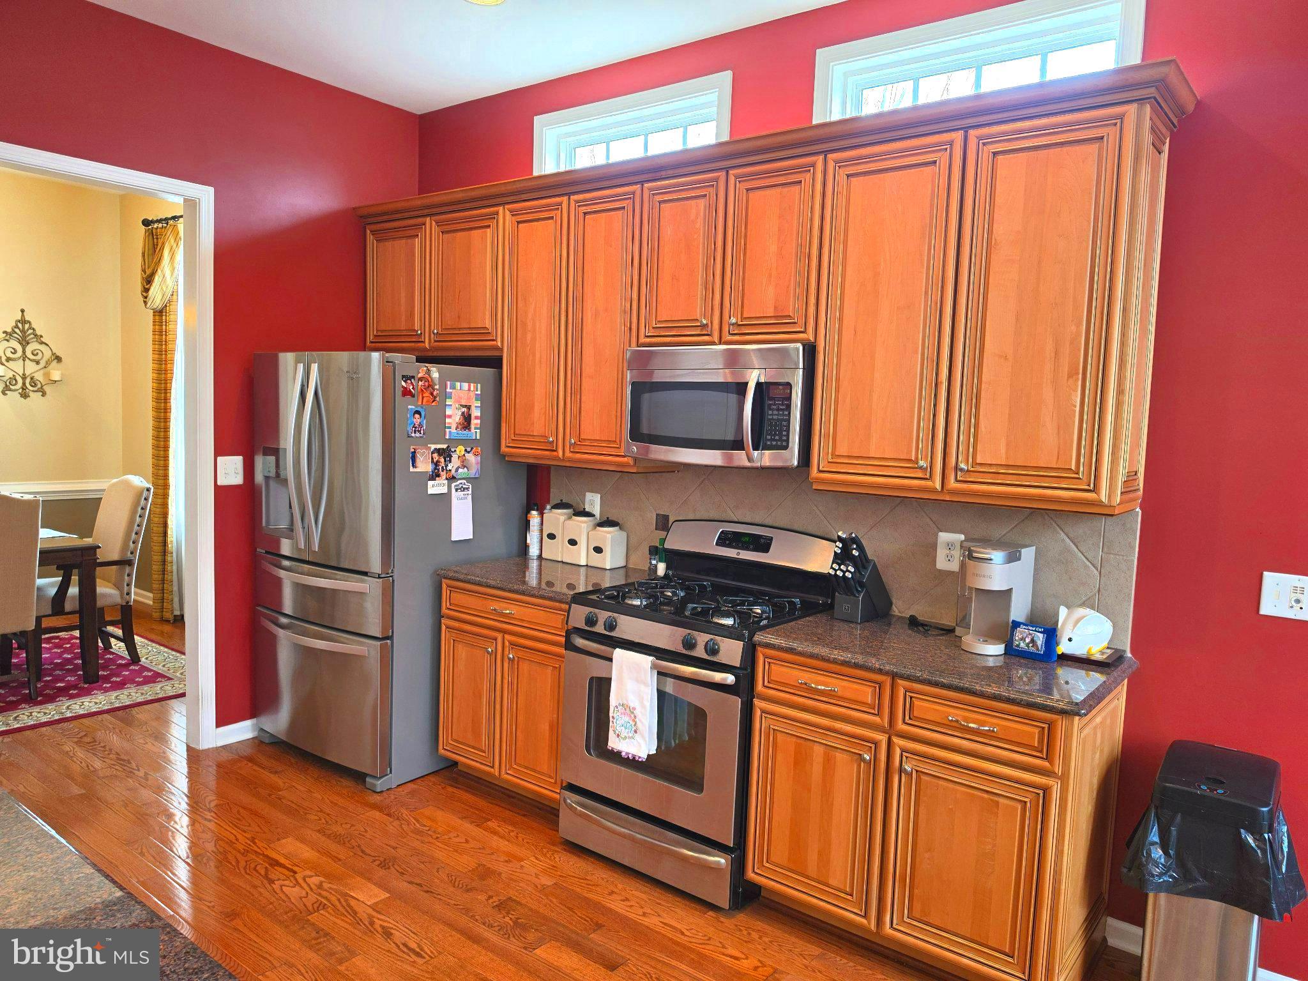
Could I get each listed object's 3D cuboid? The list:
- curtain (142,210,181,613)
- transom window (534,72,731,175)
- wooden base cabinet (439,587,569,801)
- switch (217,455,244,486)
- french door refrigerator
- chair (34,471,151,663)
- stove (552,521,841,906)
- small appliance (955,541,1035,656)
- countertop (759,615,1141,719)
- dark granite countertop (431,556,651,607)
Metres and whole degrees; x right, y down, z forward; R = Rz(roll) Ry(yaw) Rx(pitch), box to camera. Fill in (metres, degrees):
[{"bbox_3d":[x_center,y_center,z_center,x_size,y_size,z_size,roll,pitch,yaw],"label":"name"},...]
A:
[{"bbox_3d":[-3.390,-0.460,5.998,0.483,2.719,0.128,6,6,37],"label":"curtain"},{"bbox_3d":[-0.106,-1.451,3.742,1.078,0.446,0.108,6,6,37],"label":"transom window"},{"bbox_3d":[-0.414,0.790,3.675,0.751,0.820,0.625,6,6,37],"label":"wooden base cabinet"},{"bbox_3d":[-1.913,-0.089,3.927,0.012,0.122,0.122,6,6,37],"label":"switch"},{"bbox_3d":[-1.207,0.289,4.041,0.938,1.768,0.867,6,6,37],"label":"french door refrigerator"},{"bbox_3d":[-3.277,0.467,4.982,0.552,1.083,0.640,6,6,37],"label":"chair"},{"bbox_3d":[0.152,0.731,3.169,0.753,1.152,0.690,6,6,37],"label":"stove"},{"bbox_3d":[1.061,0.328,2.712,0.182,0.305,0.295,5,6,29],"label":"small appliance"},{"bbox_3d":[0.882,0.500,2.661,0.973,0.041,0.640,6,6,37],"label":"countertop"},{"bbox_3d":[-0.402,0.361,3.643,0.765,0.041,0.640,6,6,37],"label":"dark granite countertop"}]

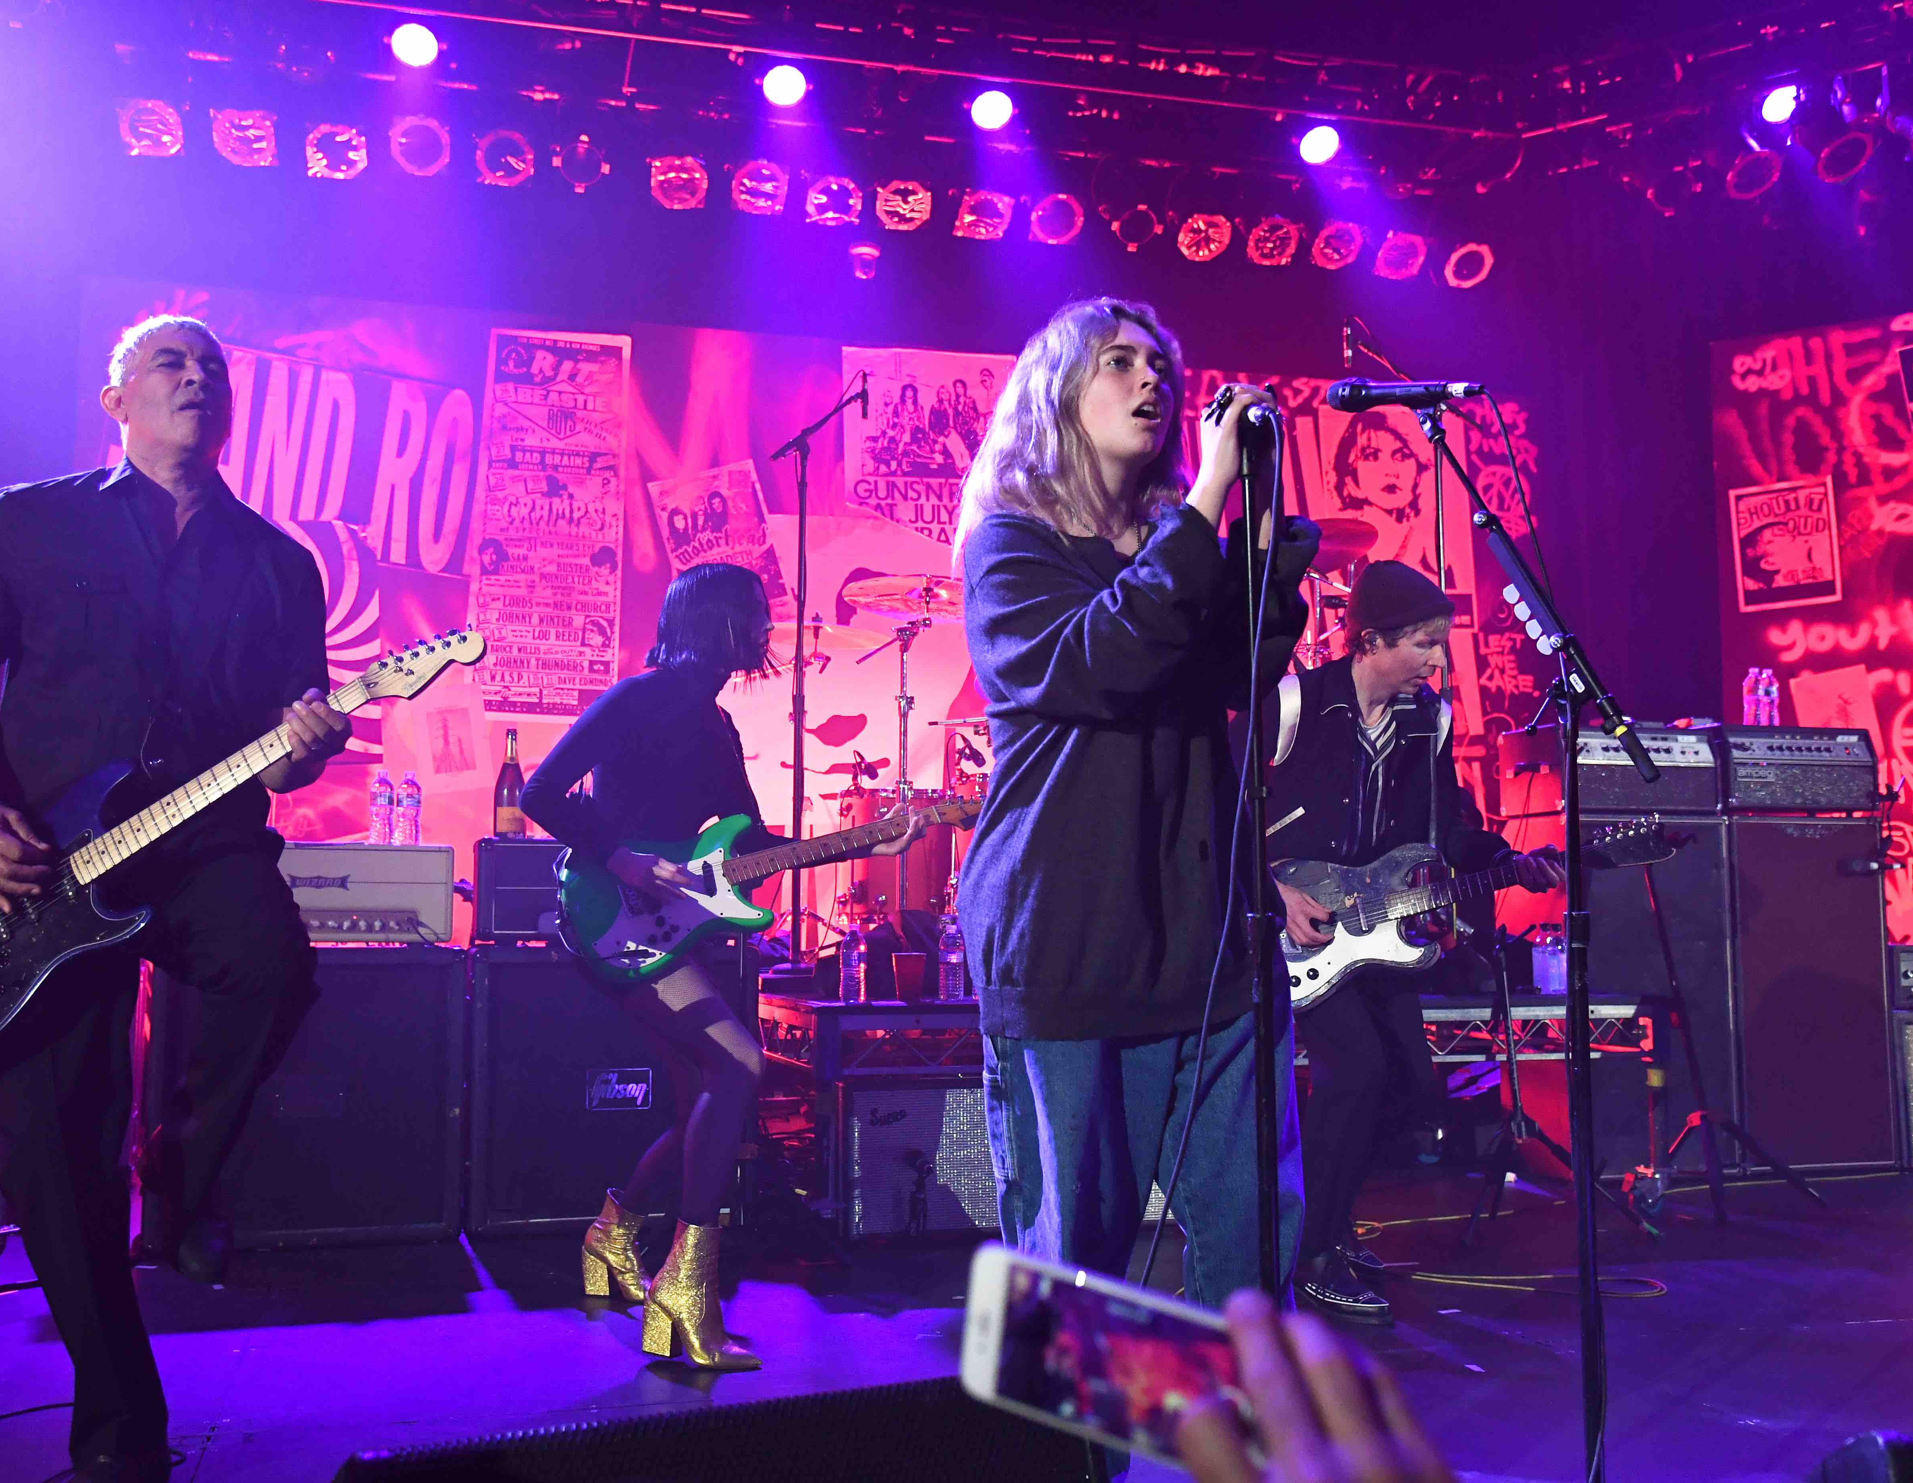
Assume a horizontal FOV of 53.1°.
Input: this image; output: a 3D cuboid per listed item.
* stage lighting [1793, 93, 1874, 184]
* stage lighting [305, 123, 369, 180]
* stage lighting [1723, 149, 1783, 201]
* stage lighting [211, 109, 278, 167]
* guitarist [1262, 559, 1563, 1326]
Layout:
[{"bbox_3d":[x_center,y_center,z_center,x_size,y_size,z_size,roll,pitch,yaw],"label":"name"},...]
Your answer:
[{"bbox_3d":[3.915,-2.702,8.594,0.260,0.300,0.260,2,-43,-22],"label":"stage lighting"},{"bbox_3d":[-2.596,-2.507,8.053,0.250,0.250,0.300,1,25,-16],"label":"stage lighting"},{"bbox_3d":[3.598,-2.679,8.799,0.260,0.300,0.260,2,-44,-17],"label":"stage lighting"},{"bbox_3d":[-2.956,-2.548,8.014,0.260,0.260,0.340,1,24,-16],"label":"stage lighting"},{"bbox_3d":[0.994,0.430,4.239,0.640,1.660,0.500,3,-5,-30],"label":"guitarist"}]

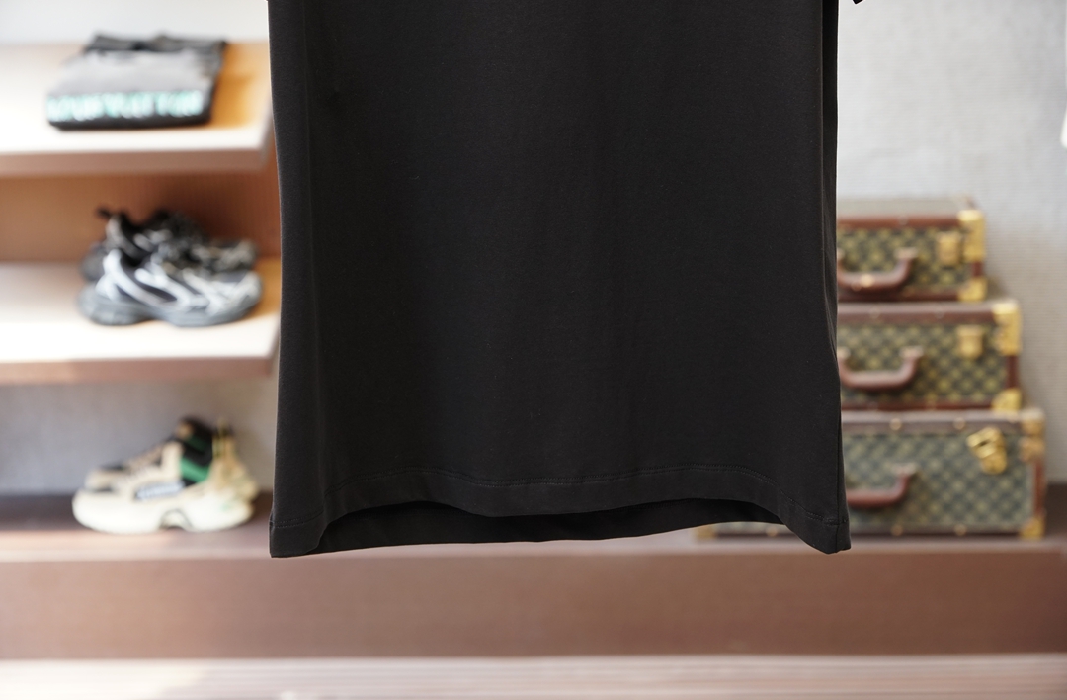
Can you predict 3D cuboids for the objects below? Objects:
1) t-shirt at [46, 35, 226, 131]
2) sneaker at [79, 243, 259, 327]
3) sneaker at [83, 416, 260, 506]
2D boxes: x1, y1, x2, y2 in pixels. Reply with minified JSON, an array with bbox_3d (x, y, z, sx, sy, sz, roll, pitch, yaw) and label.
[{"bbox_3d":[-0.651,-0.448,4.001,0.268,0.037,0.315,-2,30,-3],"label":"t-shirt"},{"bbox_3d":[-0.603,-0.121,4.051,0.299,0.128,0.113,1,30,2],"label":"sneaker"},{"bbox_3d":[-0.611,0.207,4.069,0.303,0.180,0.116,0,9,0],"label":"sneaker"}]

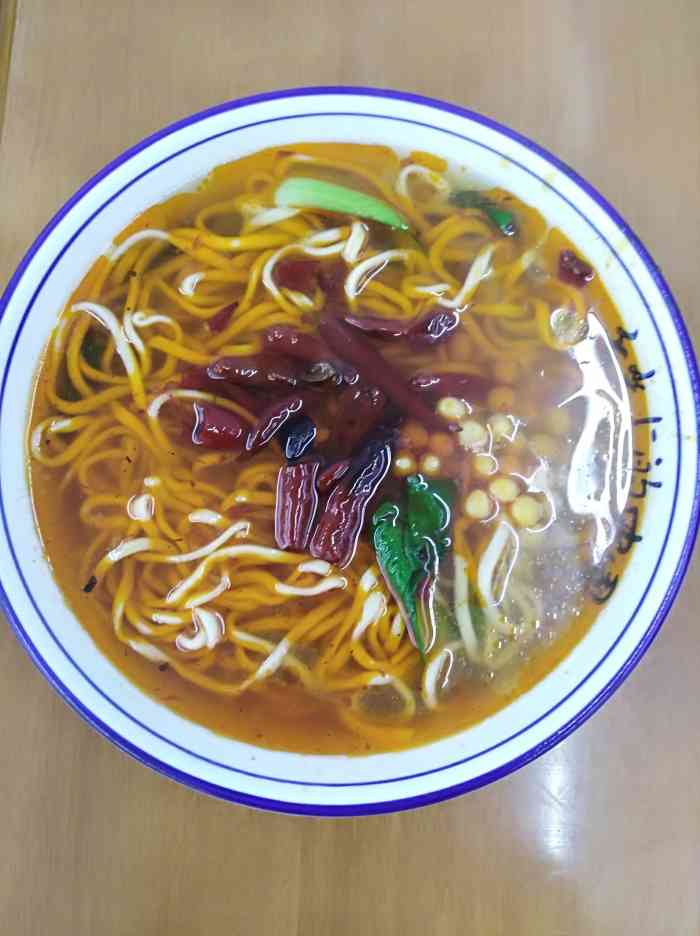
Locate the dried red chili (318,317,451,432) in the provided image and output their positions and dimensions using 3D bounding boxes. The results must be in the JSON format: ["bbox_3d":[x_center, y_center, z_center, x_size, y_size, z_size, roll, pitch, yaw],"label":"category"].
[{"bbox_3d":[0.011,-0.033,0.242,0.057,0.012,0.010,42,85,6],"label":"dried red chili"}]

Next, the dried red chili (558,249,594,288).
[{"bbox_3d":[0.076,-0.068,0.242,0.015,0.009,0.010,44,85,6],"label":"dried red chili"}]

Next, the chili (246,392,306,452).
[{"bbox_3d":[-0.026,-0.016,0.237,0.009,0.010,0.026,43,85,6],"label":"chili"}]

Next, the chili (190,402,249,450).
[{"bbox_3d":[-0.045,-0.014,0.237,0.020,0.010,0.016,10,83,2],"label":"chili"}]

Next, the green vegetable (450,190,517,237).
[{"bbox_3d":[0.048,-0.091,0.247,0.028,0.007,0.012,35,84,5],"label":"green vegetable"}]

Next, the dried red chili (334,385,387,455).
[{"bbox_3d":[0.002,-0.017,0.237,0.015,0.011,0.025,24,83,4],"label":"dried red chili"}]

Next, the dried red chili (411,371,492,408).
[{"bbox_3d":[0.035,-0.028,0.240,0.028,0.010,0.010,5,82,2],"label":"dried red chili"}]

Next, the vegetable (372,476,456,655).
[{"bbox_3d":[0.021,0.032,0.230,0.027,0.010,0.057,0,82,1],"label":"vegetable"}]

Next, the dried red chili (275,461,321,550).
[{"bbox_3d":[-0.018,0.012,0.233,0.013,0.010,0.029,4,82,2],"label":"dried red chili"}]

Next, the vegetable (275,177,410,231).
[{"bbox_3d":[-0.002,-0.095,0.249,0.050,0.009,0.014,11,83,2],"label":"vegetable"}]

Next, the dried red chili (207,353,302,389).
[{"bbox_3d":[-0.032,-0.034,0.240,0.033,0.011,0.011,8,83,2],"label":"dried red chili"}]

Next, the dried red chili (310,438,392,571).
[{"bbox_3d":[0.002,0.010,0.233,0.015,0.011,0.045,26,84,4],"label":"dried red chili"}]

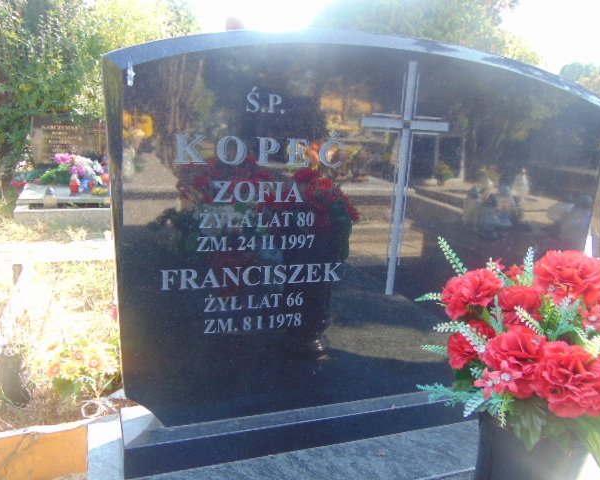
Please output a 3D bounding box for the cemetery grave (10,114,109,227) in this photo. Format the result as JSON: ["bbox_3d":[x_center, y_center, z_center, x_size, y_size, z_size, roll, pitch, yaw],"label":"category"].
[{"bbox_3d":[-2.266,-0.777,5.534,0.930,0.800,1.950,-2,17,-22],"label":"cemetery grave"}]

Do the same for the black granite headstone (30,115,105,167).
[{"bbox_3d":[-2.561,-1.101,6.241,0.820,0.600,0.100,-2,17,-22],"label":"black granite headstone"}]

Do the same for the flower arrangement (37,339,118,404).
[{"bbox_3d":[-0.579,0.346,1.470,0.210,0.150,0.180,-1,16,-20],"label":"flower arrangement"}]

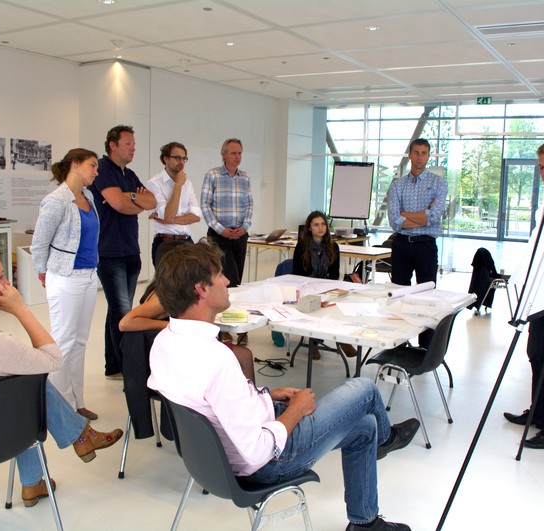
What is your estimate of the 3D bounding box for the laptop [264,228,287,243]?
[{"bbox_3d":[-0.026,-0.395,7.547,0.310,0.180,0.320,9,11,39],"label":"laptop"}]

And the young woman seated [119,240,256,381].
[{"bbox_3d":[-0.402,0.450,3.234,0.860,1.200,0.520,0,8,-9],"label":"young woman seated"}]

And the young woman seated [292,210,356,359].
[{"bbox_3d":[0.459,0.166,5.170,0.460,1.260,0.620,-4,10,-34],"label":"young woman seated"}]

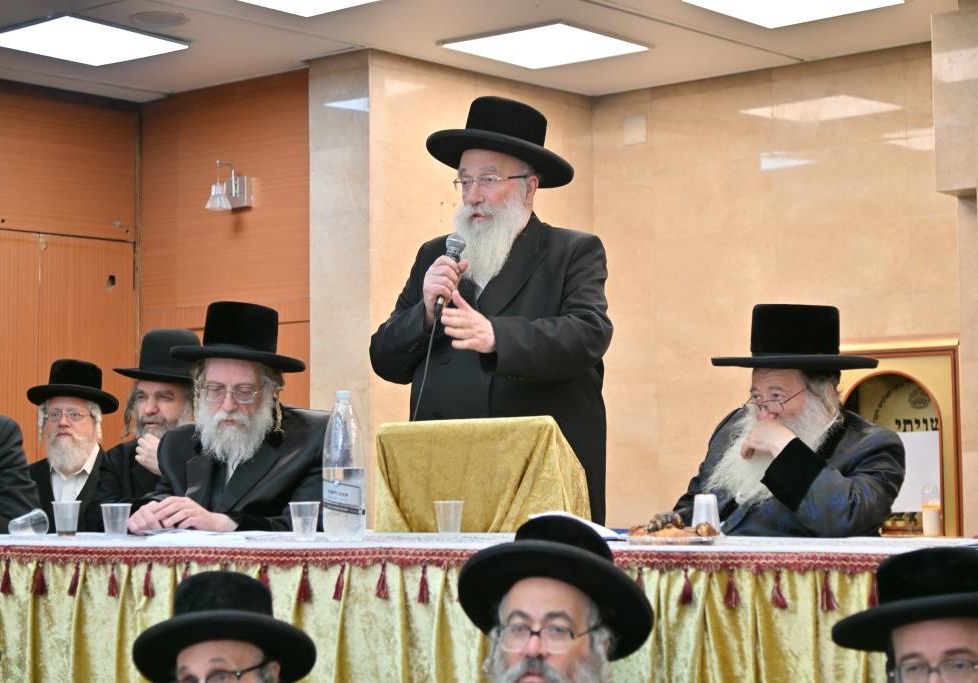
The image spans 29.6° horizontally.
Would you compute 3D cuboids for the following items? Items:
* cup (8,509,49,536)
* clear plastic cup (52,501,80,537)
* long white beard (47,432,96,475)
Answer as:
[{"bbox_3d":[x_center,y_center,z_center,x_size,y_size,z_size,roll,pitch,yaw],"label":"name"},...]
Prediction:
[{"bbox_3d":[-1.105,0.438,4.430,0.084,0.071,0.071,-15,-10,40],"label":"cup"},{"bbox_3d":[-0.977,0.412,4.280,0.071,0.084,0.071,-1,-3,0],"label":"clear plastic cup"},{"bbox_3d":[-1.434,0.385,6.350,0.165,0.155,0.110,0,-4,0],"label":"long white beard"}]

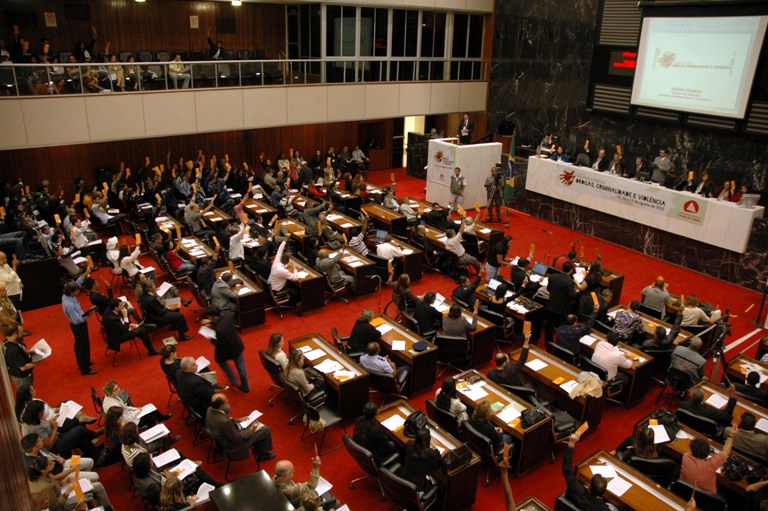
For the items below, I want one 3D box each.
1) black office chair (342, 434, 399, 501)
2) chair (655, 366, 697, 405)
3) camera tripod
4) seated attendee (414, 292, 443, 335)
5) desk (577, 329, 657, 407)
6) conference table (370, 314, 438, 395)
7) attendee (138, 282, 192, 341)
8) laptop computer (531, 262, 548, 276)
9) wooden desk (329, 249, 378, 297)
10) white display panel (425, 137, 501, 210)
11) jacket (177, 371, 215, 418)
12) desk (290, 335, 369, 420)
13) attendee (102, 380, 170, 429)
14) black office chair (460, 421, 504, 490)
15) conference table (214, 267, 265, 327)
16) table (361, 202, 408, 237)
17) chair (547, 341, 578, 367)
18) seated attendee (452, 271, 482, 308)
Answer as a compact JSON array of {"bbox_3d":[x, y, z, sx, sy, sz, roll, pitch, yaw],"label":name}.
[{"bbox_3d":[-0.157,2.755,7.672,0.630,0.920,0.600,-18,29,-40],"label":"black office chair"},{"bbox_3d":[5.049,2.177,9.741,0.560,0.800,0.520,-14,27,-35],"label":"chair"},{"bbox_3d":[3.779,-1.770,19.061,0.900,1.500,0.850,9,22,19],"label":"camera tripod"},{"bbox_3d":[0.902,1.320,11.301,0.800,1.220,0.550,-16,27,-37],"label":"seated attendee"},{"bbox_3d":[3.861,1.883,10.156,0.570,0.725,1.550,-13,25,-32],"label":"desk"},{"bbox_3d":[0.225,1.813,10.620,0.560,0.764,1.596,-15,26,-35],"label":"conference table"},{"bbox_3d":[-4.225,1.095,11.261,0.930,1.280,0.560,-8,22,-22],"label":"attendee"},{"bbox_3d":[3.464,0.320,13.162,0.300,0.250,0.360,-11,24,-30],"label":"laptop computer"},{"bbox_3d":[-0.865,0.343,13.832,0.570,0.760,1.530,-14,27,-35],"label":"wooden desk"},{"bbox_3d":[3.065,-3.154,21.935,2.230,2.339,1.645,-10,23,-30],"label":"white display panel"},{"bbox_3d":[-2.752,2.006,8.526,0.560,0.660,0.450,22,29,40],"label":"jacket"},{"bbox_3d":[-0.933,1.993,9.626,0.570,0.725,1.550,-14,26,-35],"label":"desk"},{"bbox_3d":[-3.509,2.233,8.264,0.930,1.280,0.560,-15,26,-37],"label":"attendee"},{"bbox_3d":[1.415,2.733,8.070,0.640,0.960,0.610,-14,26,-34],"label":"black office chair"},{"bbox_3d":[-3.094,0.886,12.278,0.570,0.760,1.530,-14,27,-35],"label":"conference table"},{"bbox_3d":[-0.039,-0.923,17.058,0.570,0.760,1.530,-14,27,-35],"label":"table"},{"bbox_3d":[3.240,1.952,10.189,0.640,0.960,0.610,-14,26,-34],"label":"chair"},{"bbox_3d":[1.792,0.955,12.144,0.800,1.330,0.600,-11,25,-30],"label":"seated attendee"}]

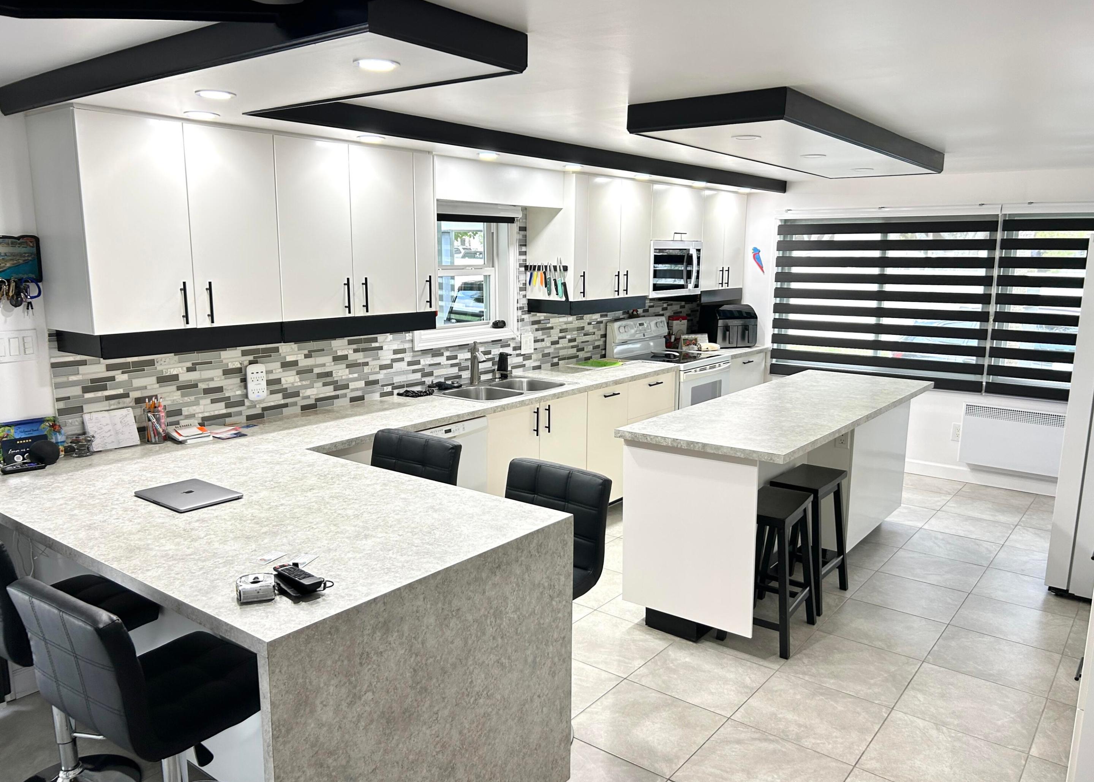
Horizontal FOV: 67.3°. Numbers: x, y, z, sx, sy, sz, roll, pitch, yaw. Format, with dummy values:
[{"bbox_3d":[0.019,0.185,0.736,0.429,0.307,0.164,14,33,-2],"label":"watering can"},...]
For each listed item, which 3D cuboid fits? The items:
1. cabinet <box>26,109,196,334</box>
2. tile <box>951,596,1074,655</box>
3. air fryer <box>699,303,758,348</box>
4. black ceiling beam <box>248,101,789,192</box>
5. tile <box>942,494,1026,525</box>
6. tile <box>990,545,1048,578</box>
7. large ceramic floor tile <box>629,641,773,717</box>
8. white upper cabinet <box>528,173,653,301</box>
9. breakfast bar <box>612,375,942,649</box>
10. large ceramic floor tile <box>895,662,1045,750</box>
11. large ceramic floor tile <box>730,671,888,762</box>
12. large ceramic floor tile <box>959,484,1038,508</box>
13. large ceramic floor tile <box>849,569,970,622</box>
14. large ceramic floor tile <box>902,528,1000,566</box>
[{"bbox_3d":[-1.637,-0.624,3.118,0.371,0.781,0.385,8,12,37],"label":"cabinet"},{"bbox_3d":[2.191,1.089,3.865,0.452,0.010,0.450,8,12,37],"label":"tile"},{"bbox_3d":[1.536,-0.550,6.999,0.390,0.335,0.299,-4,11,-25],"label":"air fryer"},{"bbox_3d":[0.423,-1.354,4.859,0.050,0.090,4.940,8,12,37],"label":"black ceiling beam"},{"bbox_3d":[2.970,0.808,5.588,0.455,0.012,0.455,8,12,37],"label":"tile"},{"bbox_3d":[2.769,0.979,4.600,0.459,0.012,0.455,8,12,37],"label":"tile"},{"bbox_3d":[0.637,1.164,3.360,0.452,0.010,0.450,8,12,37],"label":"large ceramic floor tile"},{"bbox_3d":[0.307,-1.036,5.614,0.381,0.782,0.915,8,12,37],"label":"white upper cabinet"},{"bbox_3d":[1.351,0.517,4.483,0.780,0.923,2.370,8,12,37],"label":"breakfast bar"},{"bbox_3d":[1.647,1.217,3.187,0.459,0.012,0.455,8,12,37],"label":"large ceramic floor tile"},{"bbox_3d":[1.005,1.226,3.114,0.455,0.012,0.455,8,12,37],"label":"large ceramic floor tile"},{"bbox_3d":[3.213,0.747,5.882,0.452,0.010,0.402,8,12,37],"label":"large ceramic floor tile"},{"bbox_3d":[1.847,1.048,4.172,0.459,0.012,0.455,8,12,37],"label":"large ceramic floor tile"},{"bbox_3d":[2.407,0.928,4.878,0.459,0.012,0.455,8,12,37],"label":"large ceramic floor tile"}]

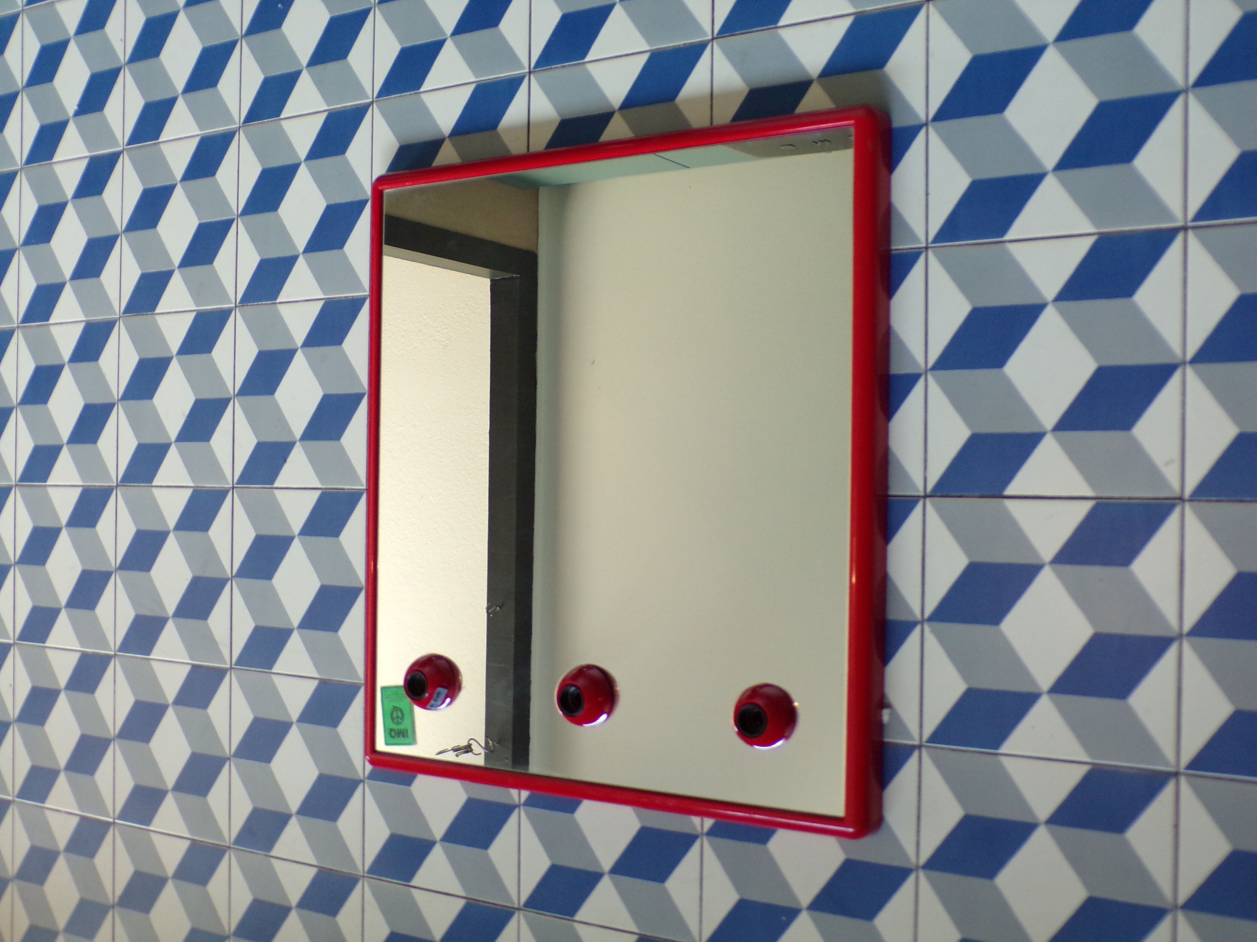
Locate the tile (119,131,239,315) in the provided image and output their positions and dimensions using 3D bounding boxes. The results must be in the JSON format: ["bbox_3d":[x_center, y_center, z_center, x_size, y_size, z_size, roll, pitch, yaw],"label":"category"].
[{"bbox_3d":[-0.528,-0.290,1.589,0.200,0.012,0.200,0,89,31],"label":"tile"}]

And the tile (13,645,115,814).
[{"bbox_3d":[-0.695,0.319,1.658,0.199,0.010,0.200,0,89,31],"label":"tile"}]

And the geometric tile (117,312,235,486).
[{"bbox_3d":[-0.530,-0.085,1.587,0.200,0.012,0.200,0,89,31],"label":"geometric tile"}]

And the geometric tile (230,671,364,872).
[{"bbox_3d":[-0.356,0.320,1.451,0.199,0.010,0.200,0,89,31],"label":"geometric tile"}]

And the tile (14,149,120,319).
[{"bbox_3d":[-0.700,-0.290,1.694,0.200,0.012,0.200,0,89,31],"label":"tile"}]

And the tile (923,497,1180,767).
[{"bbox_3d":[0.331,0.124,1.060,0.200,0.012,0.200,0,89,31],"label":"tile"}]

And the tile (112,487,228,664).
[{"bbox_3d":[-0.524,0.118,1.557,0.199,0.010,0.200,0,89,31],"label":"tile"}]

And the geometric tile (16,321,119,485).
[{"bbox_3d":[-0.691,-0.084,1.662,0.199,0.010,0.200,0,89,31],"label":"geometric tile"}]

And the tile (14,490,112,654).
[{"bbox_3d":[-0.704,0.119,1.690,0.200,0.012,0.200,0,89,31],"label":"tile"}]

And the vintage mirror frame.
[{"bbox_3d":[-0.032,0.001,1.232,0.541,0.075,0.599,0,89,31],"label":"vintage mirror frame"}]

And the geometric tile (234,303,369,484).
[{"bbox_3d":[-0.352,-0.083,1.455,0.199,0.010,0.200,0,89,31],"label":"geometric tile"}]

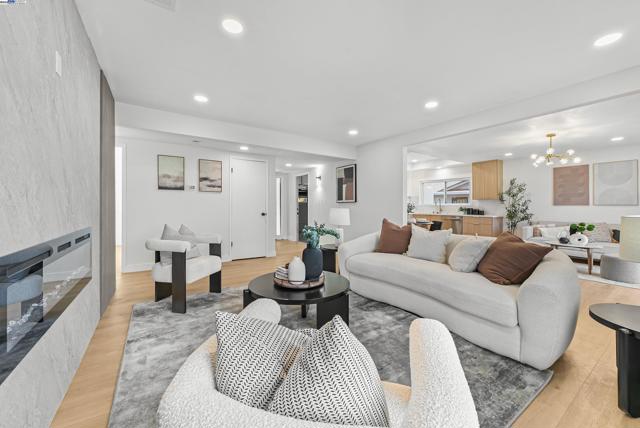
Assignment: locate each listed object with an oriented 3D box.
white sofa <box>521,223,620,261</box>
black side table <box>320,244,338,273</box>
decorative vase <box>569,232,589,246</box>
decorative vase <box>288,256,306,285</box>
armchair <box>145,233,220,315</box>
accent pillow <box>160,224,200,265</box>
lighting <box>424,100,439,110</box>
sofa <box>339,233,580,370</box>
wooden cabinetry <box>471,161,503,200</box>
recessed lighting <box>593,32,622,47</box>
[{"bbox_3d":[5.603,0.591,5.224,0.880,0.820,2.000,0,2,-33],"label":"white sofa"},{"bbox_3d":[0.230,0.756,3.981,0.470,0.470,0.470,0,1,0],"label":"black side table"},{"bbox_3d":[4.741,0.472,4.555,0.090,0.235,0.245,-1,2,-39],"label":"decorative vase"},{"bbox_3d":[-0.207,0.487,2.187,0.150,0.232,0.150,1,1,0],"label":"decorative vase"},{"bbox_3d":[-1.575,0.627,2.887,0.640,0.736,0.720,1,1,11],"label":"armchair"},{"bbox_3d":[-1.646,0.347,2.929,0.170,0.420,0.450,-9,-2,17],"label":"accent pillow"},{"bbox_3d":[1.374,-1.350,3.070,0.180,0.030,0.180,0,2,-33],"label":"lighting"},{"bbox_3d":[1.214,0.639,2.831,0.893,0.770,2.366,0,2,-34],"label":"sofa"},{"bbox_3d":[4.592,-0.885,6.836,0.335,1.080,0.630,0,2,-33],"label":"wooden cabinetry"},{"bbox_3d":[2.226,-1.339,1.929,0.160,0.025,0.160,0,2,-34],"label":"recessed lighting"}]

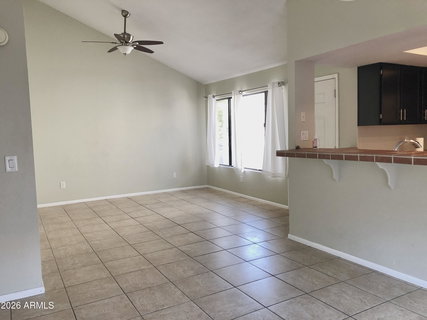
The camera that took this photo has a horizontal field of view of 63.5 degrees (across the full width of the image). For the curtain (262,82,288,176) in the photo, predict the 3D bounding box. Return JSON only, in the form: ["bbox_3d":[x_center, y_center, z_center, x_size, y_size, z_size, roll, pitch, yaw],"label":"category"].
[{"bbox_3d":[1.032,-0.498,5.925,0.110,1.600,0.610,-4,6,-30],"label":"curtain"}]

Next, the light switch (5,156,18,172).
[{"bbox_3d":[-1.632,0.029,2.789,0.077,0.118,0.013,-4,6,-30],"label":"light switch"}]

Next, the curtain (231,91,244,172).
[{"bbox_3d":[0.478,-0.565,6.867,0.100,1.600,0.350,-4,6,-30],"label":"curtain"}]

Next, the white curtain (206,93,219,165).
[{"bbox_3d":[-0.021,-0.634,7.725,0.100,1.600,0.400,-4,6,-30],"label":"white curtain"}]

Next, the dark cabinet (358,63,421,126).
[{"bbox_3d":[2.325,-0.844,4.576,0.869,0.761,0.326,-4,6,-30],"label":"dark cabinet"}]

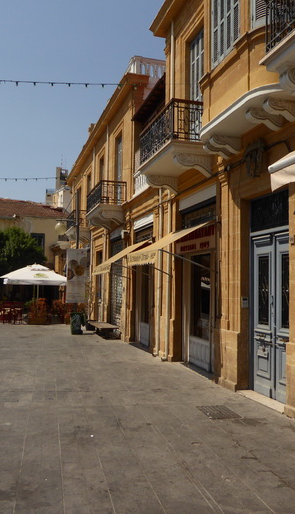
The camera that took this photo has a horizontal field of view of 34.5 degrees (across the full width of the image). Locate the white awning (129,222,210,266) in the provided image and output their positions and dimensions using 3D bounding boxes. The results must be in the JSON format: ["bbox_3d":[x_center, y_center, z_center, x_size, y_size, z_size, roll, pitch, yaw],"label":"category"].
[{"bbox_3d":[0.401,-0.250,10.141,1.113,0.860,2.305,2,-4,-16],"label":"white awning"}]

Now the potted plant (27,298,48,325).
[{"bbox_3d":[-5.277,2.605,22.822,0.900,1.240,0.650,2,-4,-16],"label":"potted plant"}]

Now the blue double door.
[{"bbox_3d":[2.012,0.905,7.464,0.090,2.640,1.410,2,-4,-16],"label":"blue double door"}]

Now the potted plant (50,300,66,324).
[{"bbox_3d":[-4.436,2.701,23.449,0.780,1.160,0.650,2,-4,-16],"label":"potted plant"}]

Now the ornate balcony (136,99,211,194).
[{"bbox_3d":[0.525,-2.206,10.379,0.946,1.324,2.700,2,-4,-16],"label":"ornate balcony"}]

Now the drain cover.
[{"bbox_3d":[1.001,2.180,6.677,0.435,0.030,0.665,2,-4,-16],"label":"drain cover"}]

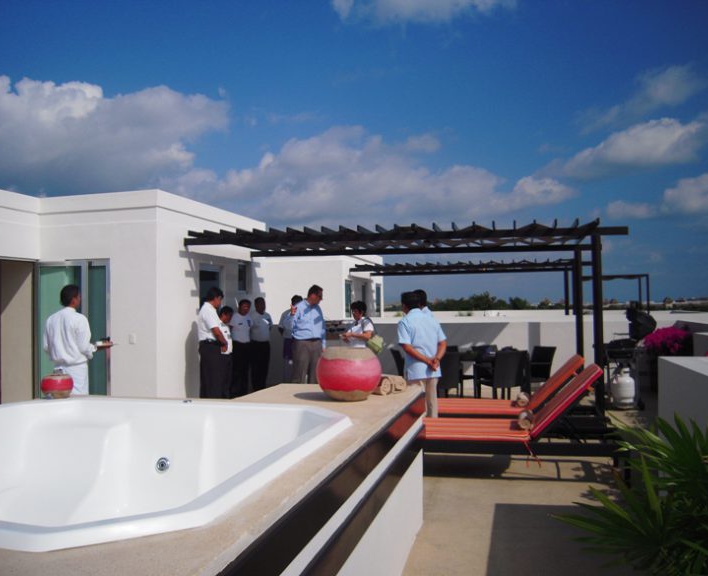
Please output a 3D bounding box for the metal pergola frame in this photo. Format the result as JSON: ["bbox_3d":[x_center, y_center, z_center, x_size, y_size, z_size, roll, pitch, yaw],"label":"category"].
[{"bbox_3d":[0.818,0.480,9.398,5.880,2.570,2.700,-1,-2,15],"label":"metal pergola frame"}]

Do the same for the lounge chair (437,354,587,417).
[{"bbox_3d":[1.679,1.213,6.788,2.000,0.930,0.650,-1,-2,15],"label":"lounge chair"}]

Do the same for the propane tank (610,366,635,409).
[{"bbox_3d":[3.749,1.401,8.656,0.325,0.570,0.325,-1,-2,15],"label":"propane tank"}]

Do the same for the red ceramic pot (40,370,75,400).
[{"bbox_3d":[-1.967,0.644,4.150,0.217,0.180,0.217,-1,-2,0],"label":"red ceramic pot"}]

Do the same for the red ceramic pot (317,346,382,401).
[{"bbox_3d":[-0.033,0.541,3.958,0.410,0.325,0.410,-1,-2,0],"label":"red ceramic pot"}]

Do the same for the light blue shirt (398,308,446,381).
[{"bbox_3d":[0.710,0.586,6.442,0.520,0.740,0.330,0,-2,-28],"label":"light blue shirt"}]

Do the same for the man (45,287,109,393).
[{"bbox_3d":[-2.822,0.850,6.271,0.520,1.740,0.480,-1,-2,22],"label":"man"}]

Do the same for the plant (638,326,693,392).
[{"bbox_3d":[5.175,1.189,10.390,0.800,1.100,0.800,-1,-2,15],"label":"plant"}]

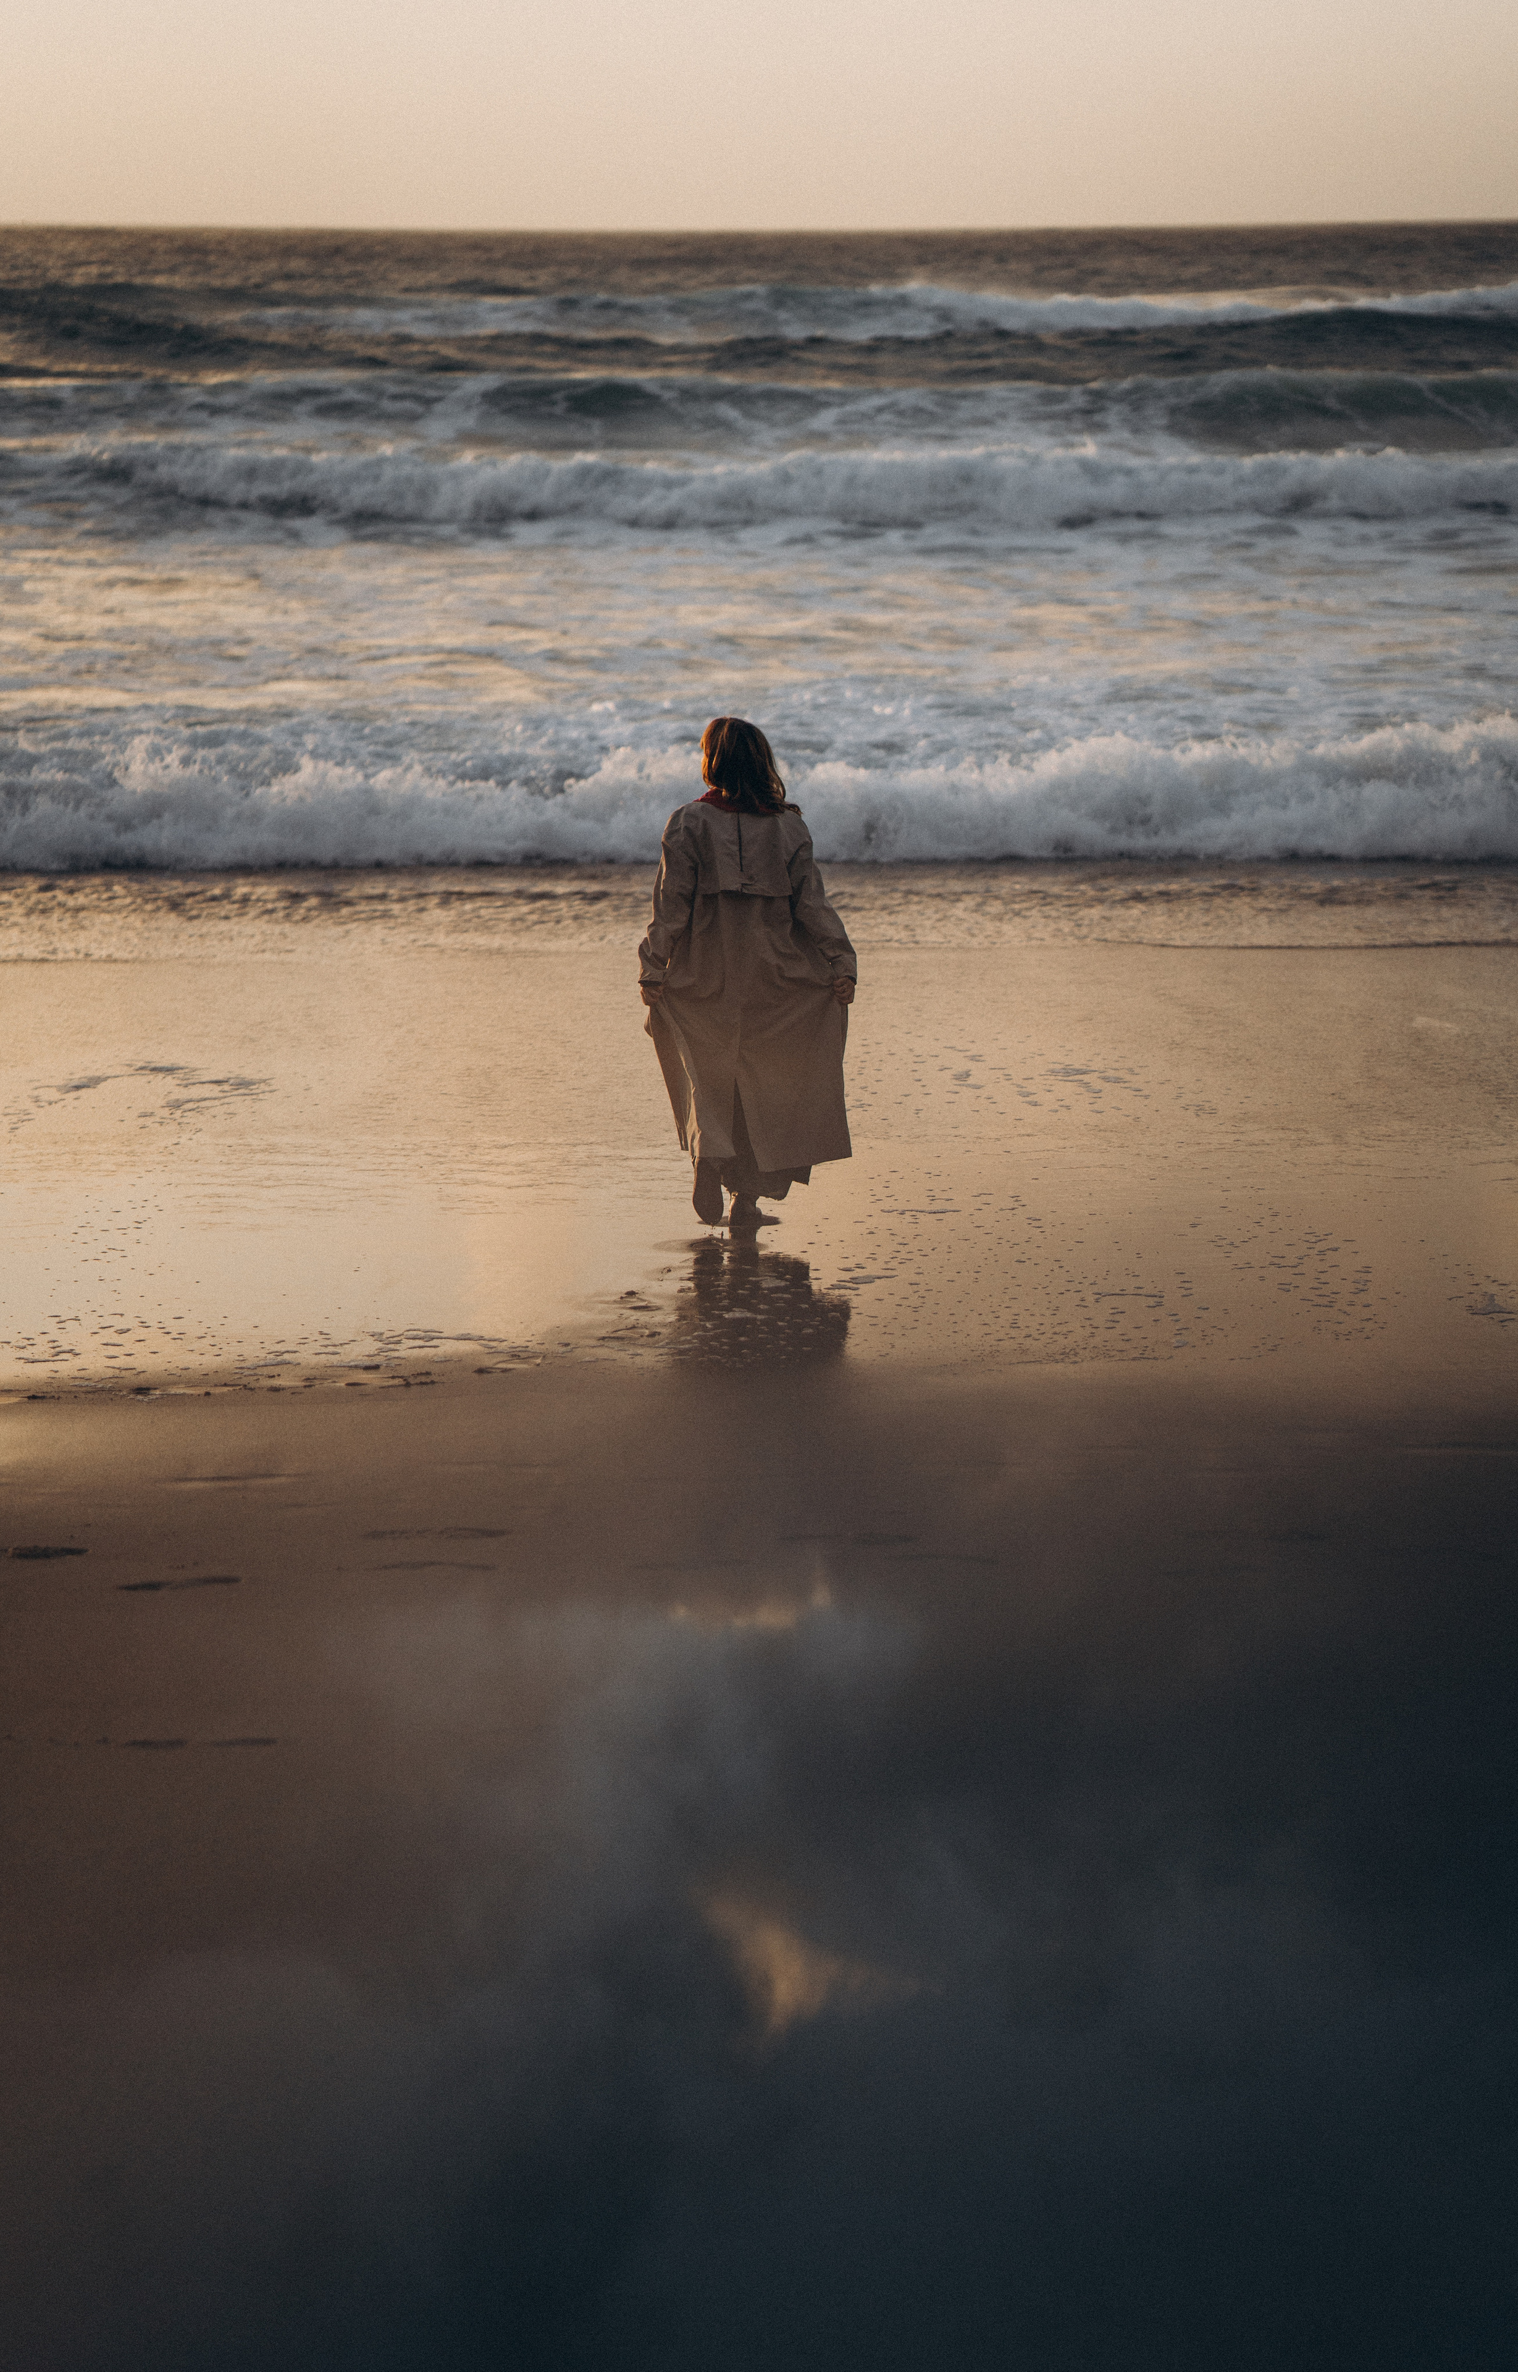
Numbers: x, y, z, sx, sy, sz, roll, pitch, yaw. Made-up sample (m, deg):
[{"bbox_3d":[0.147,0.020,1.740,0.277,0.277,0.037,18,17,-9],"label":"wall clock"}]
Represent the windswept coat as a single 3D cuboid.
[{"bbox_3d":[-0.036,-0.656,18.190,0.690,1.200,0.480,-1,10,-3],"label":"windswept coat"}]

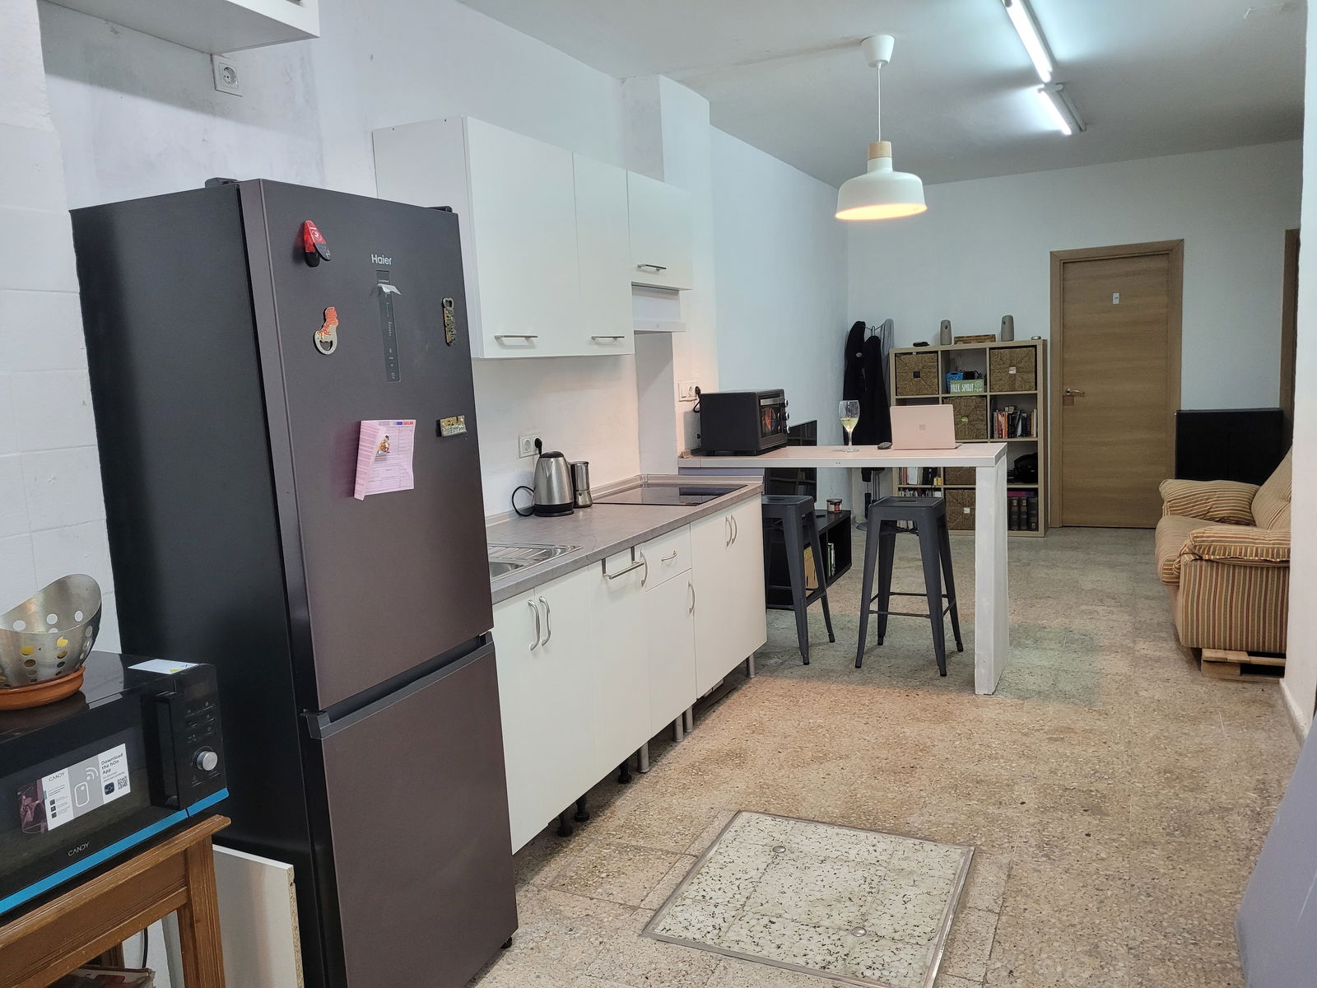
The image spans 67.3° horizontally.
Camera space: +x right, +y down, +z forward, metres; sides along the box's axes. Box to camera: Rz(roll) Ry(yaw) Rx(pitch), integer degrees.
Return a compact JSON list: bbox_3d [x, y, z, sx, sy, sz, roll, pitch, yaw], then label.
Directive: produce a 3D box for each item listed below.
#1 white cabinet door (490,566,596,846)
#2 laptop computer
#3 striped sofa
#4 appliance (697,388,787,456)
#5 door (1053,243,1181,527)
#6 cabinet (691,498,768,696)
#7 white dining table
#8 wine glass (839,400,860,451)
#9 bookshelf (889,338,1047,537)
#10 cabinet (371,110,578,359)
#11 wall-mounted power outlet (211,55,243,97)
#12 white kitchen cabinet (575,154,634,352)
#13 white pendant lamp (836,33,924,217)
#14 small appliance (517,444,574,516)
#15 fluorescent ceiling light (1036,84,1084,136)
[{"bbox_3d":[-0.334,0.614,2.832,0.030,0.698,0.595,1,9,25],"label":"white cabinet door"},{"bbox_3d":[1.242,-0.315,4.570,0.279,0.200,0.250,1,8,25],"label":"laptop computer"},{"bbox_3d":[2.978,0.104,4.888,0.920,0.850,1.920,1,8,25],"label":"striped sofa"},{"bbox_3d":[0.429,-0.357,4.868,0.318,0.289,0.410,1,8,26],"label":"appliance"},{"bbox_3d":[3.456,-0.785,7.488,0.887,2.127,0.080,1,9,26],"label":"door"},{"bbox_3d":[0.051,0.401,4.350,0.588,0.714,0.799,1,9,26],"label":"cabinet"},{"bbox_3d":[0.886,0.301,4.708,1.442,1.014,0.596,1,9,26],"label":"white dining table"},{"bbox_3d":[0.899,-0.322,4.650,0.100,0.233,0.100,1,9,26],"label":"wine glass"},{"bbox_3d":[2.445,-0.434,7.785,1.120,1.470,0.390,1,8,25],"label":"bookshelf"},{"bbox_3d":[-0.567,-0.806,3.309,0.351,0.708,0.608,1,9,26],"label":"cabinet"},{"bbox_3d":[-1.115,-1.074,2.548,0.015,0.084,0.084,1,9,26],"label":"wall-mounted power outlet"},{"bbox_3d":[-0.348,-0.878,3.763,0.356,0.706,0.409,1,9,26],"label":"white kitchen cabinet"},{"bbox_3d":[0.936,-1.550,4.185,0.385,0.697,0.385,1,8,25],"label":"white pendant lamp"},{"bbox_3d":[-0.409,-0.044,3.943,0.160,0.248,0.205,-3,8,4],"label":"small appliance"},{"bbox_3d":[2.214,-2.088,5.384,0.120,0.080,1.240,1,9,28],"label":"fluorescent ceiling light"}]

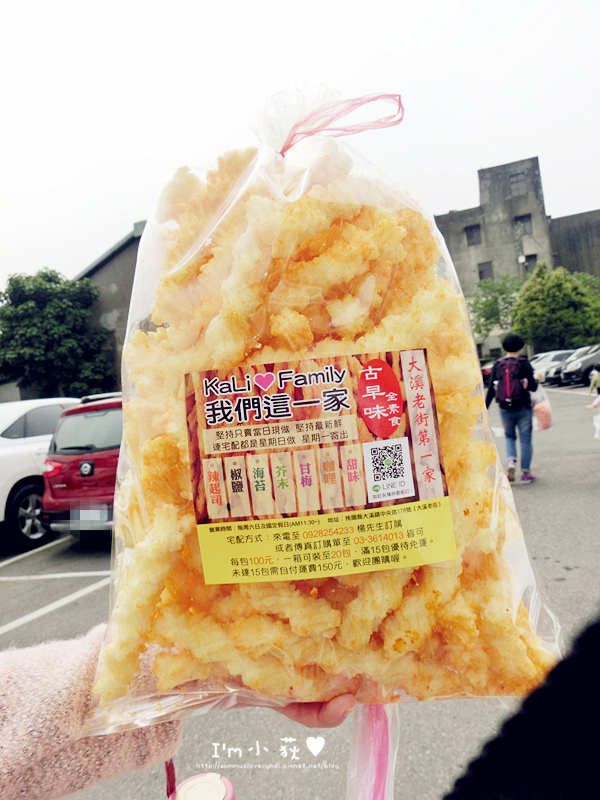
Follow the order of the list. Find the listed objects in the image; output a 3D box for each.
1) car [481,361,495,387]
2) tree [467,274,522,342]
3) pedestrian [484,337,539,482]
[{"bbox_3d":[11.197,-1.538,29.206,4.400,1.460,1.770,-7,2,-15],"label":"car"},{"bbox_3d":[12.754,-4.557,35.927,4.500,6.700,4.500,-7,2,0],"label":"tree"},{"bbox_3d":[2.387,0.093,6.163,0.550,1.620,0.450,-6,2,25],"label":"pedestrian"}]

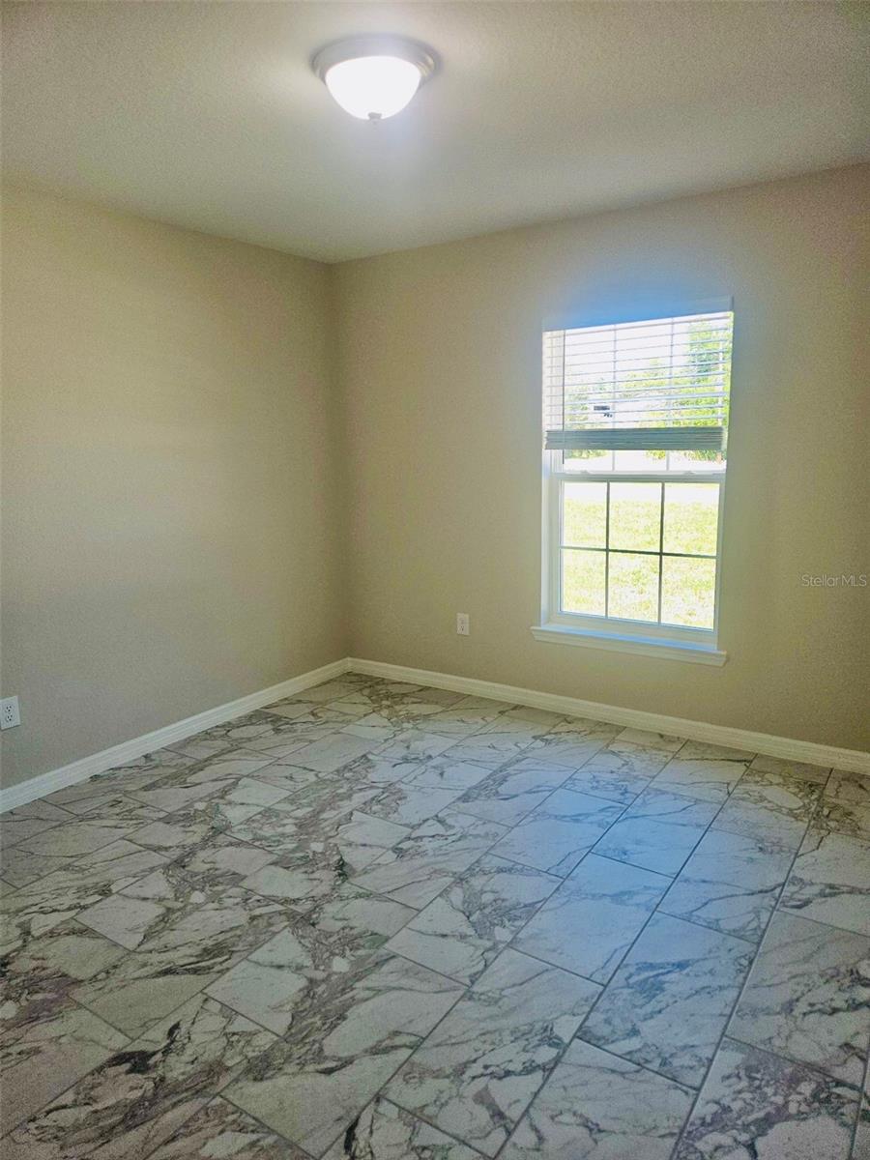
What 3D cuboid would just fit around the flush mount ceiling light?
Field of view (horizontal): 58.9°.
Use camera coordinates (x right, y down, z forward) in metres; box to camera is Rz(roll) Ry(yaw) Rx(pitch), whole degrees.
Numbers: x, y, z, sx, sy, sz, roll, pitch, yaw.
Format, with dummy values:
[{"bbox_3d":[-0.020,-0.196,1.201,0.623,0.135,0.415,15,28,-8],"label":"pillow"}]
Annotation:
[{"bbox_3d":[-0.157,-1.295,2.058,0.338,0.138,0.338,-1,11,0],"label":"flush mount ceiling light"}]

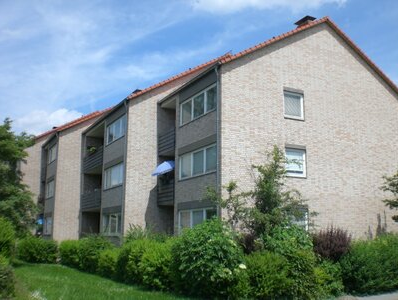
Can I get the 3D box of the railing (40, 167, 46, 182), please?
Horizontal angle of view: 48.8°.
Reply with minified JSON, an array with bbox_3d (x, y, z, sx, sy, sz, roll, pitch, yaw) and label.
[{"bbox_3d":[-13.086,2.039,36.878,0.100,1.100,2.400,6,-12,-28],"label":"railing"}]

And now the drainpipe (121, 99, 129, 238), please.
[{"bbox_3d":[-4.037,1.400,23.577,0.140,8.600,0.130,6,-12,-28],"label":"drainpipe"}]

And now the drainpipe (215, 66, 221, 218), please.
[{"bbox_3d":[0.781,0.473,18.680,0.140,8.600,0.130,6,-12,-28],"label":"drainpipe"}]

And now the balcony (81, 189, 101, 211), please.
[{"bbox_3d":[-7.307,3.409,29.486,0.120,1.100,5.100,6,-12,-27],"label":"balcony"}]

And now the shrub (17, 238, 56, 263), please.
[{"bbox_3d":[-8.723,5.471,23.970,2.000,1.420,1.500,6,-12,-27],"label":"shrub"}]

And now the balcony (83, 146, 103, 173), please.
[{"bbox_3d":[-7.288,0.757,29.992,0.120,1.100,5.100,6,-12,-27],"label":"balcony"}]

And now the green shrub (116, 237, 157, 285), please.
[{"bbox_3d":[-1.874,3.355,13.390,1.350,1.350,1.250,1,-10,-8],"label":"green shrub"}]

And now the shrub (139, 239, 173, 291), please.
[{"bbox_3d":[-1.268,3.443,13.282,1.100,1.500,1.150,0,-11,0],"label":"shrub"}]

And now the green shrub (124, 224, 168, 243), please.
[{"bbox_3d":[-2.112,4.187,18.440,1.850,1.960,1.600,6,-12,-27],"label":"green shrub"}]

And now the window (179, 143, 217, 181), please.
[{"bbox_3d":[-0.105,0.610,20.573,0.120,1.220,3.650,6,-12,-28],"label":"window"}]

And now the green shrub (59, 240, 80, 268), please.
[{"bbox_3d":[-5.579,4.457,18.924,1.000,1.200,1.000,3,-11,-16],"label":"green shrub"}]

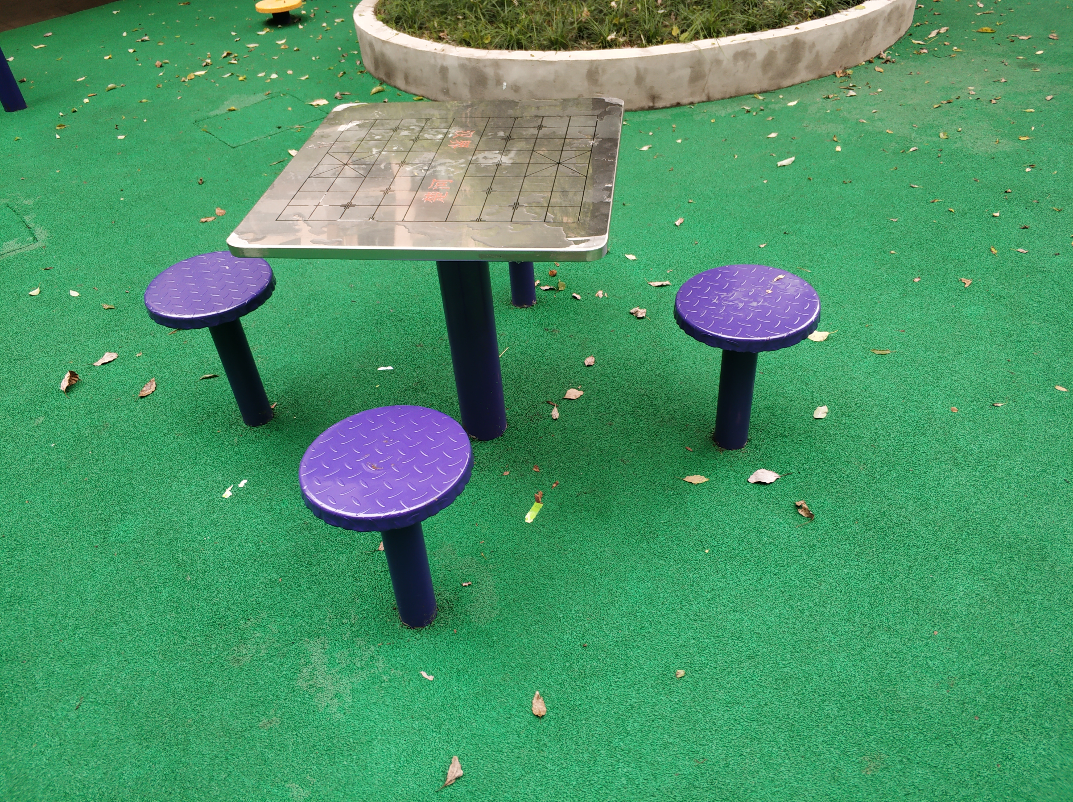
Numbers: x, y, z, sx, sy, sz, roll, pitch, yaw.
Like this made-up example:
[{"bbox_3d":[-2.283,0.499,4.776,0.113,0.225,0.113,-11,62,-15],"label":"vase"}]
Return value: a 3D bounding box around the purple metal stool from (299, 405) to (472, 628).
[{"bbox_3d":[-0.254,0.276,1.617,0.310,0.434,0.310,-5,40,0],"label":"purple metal stool"}]

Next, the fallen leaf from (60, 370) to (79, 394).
[{"bbox_3d":[-1.368,-0.055,2.453,0.039,0.030,0.059,17,45,23],"label":"fallen leaf"}]

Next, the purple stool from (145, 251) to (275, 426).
[{"bbox_3d":[-0.782,-0.116,2.183,0.310,0.438,0.310,-5,40,0],"label":"purple stool"}]

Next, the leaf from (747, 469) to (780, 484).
[{"bbox_3d":[0.545,0.181,2.002,0.079,0.016,0.045,-7,40,-3],"label":"leaf"}]

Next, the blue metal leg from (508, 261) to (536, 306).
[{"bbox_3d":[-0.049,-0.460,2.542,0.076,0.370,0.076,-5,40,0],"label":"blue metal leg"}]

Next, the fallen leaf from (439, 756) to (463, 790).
[{"bbox_3d":[-0.146,0.668,1.494,0.030,0.014,0.064,13,43,19],"label":"fallen leaf"}]

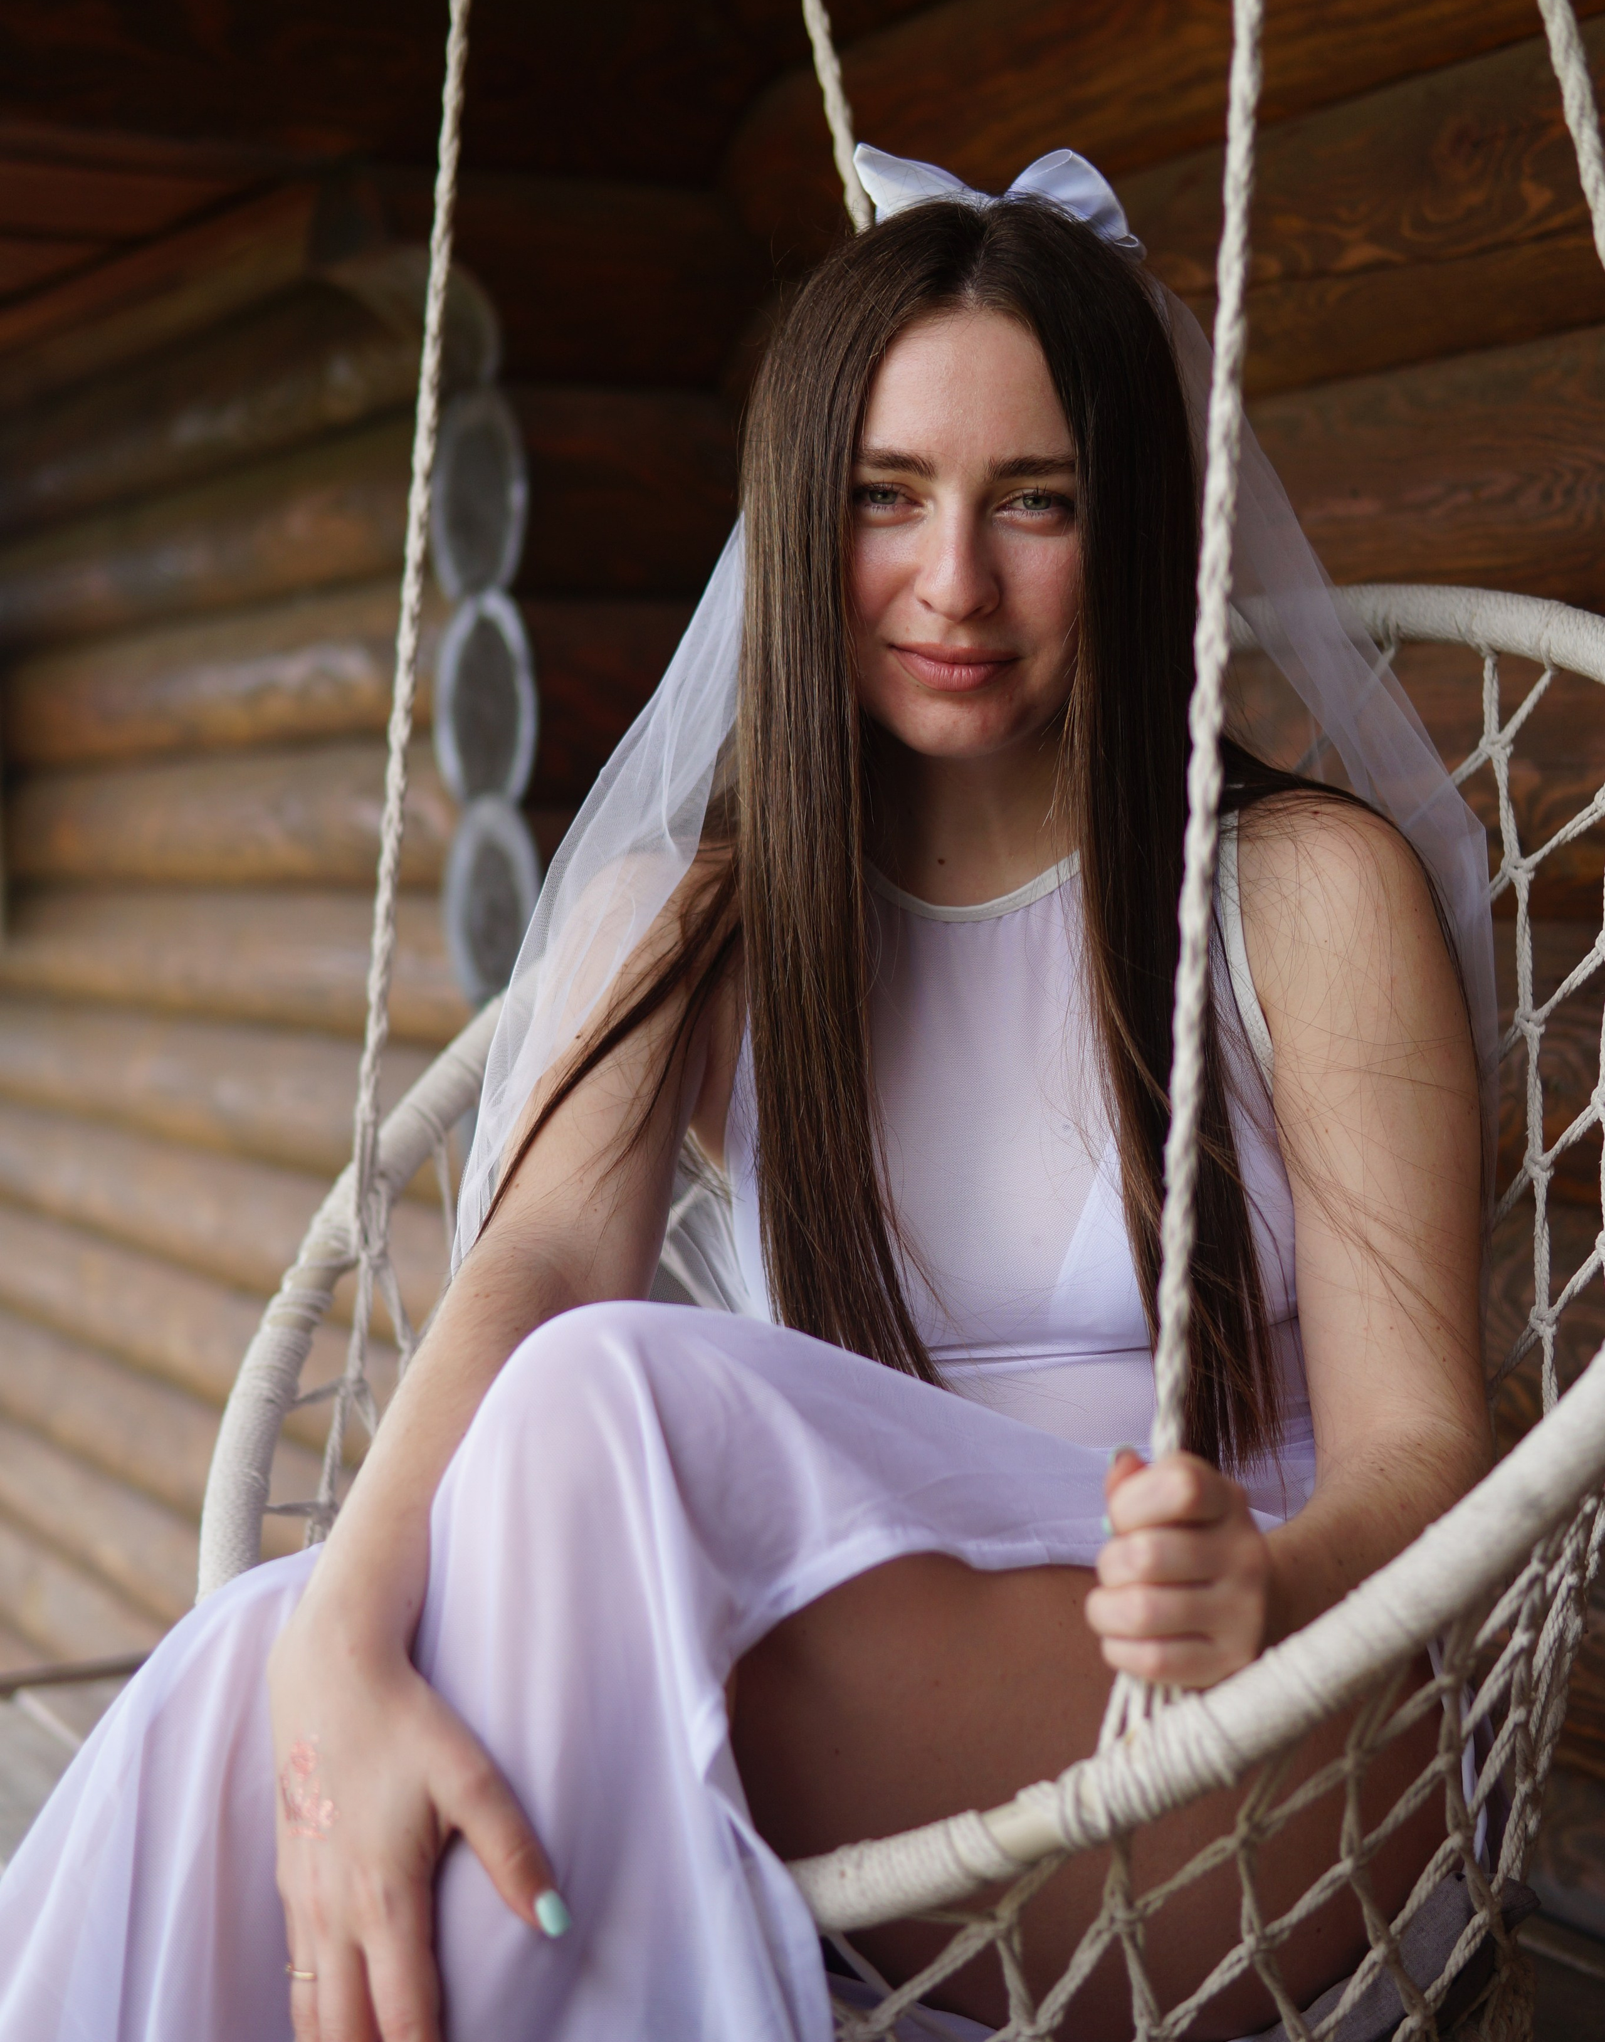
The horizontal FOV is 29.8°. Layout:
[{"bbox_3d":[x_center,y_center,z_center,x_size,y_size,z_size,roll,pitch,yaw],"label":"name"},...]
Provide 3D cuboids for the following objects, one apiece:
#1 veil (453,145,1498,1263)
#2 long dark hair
[{"bbox_3d":[0.078,-0.135,1.400,0.480,0.530,0.290,0,7,14],"label":"veil"},{"bbox_3d":[0.050,-0.085,1.325,0.360,0.560,0.250,0,6,11],"label":"long dark hair"}]

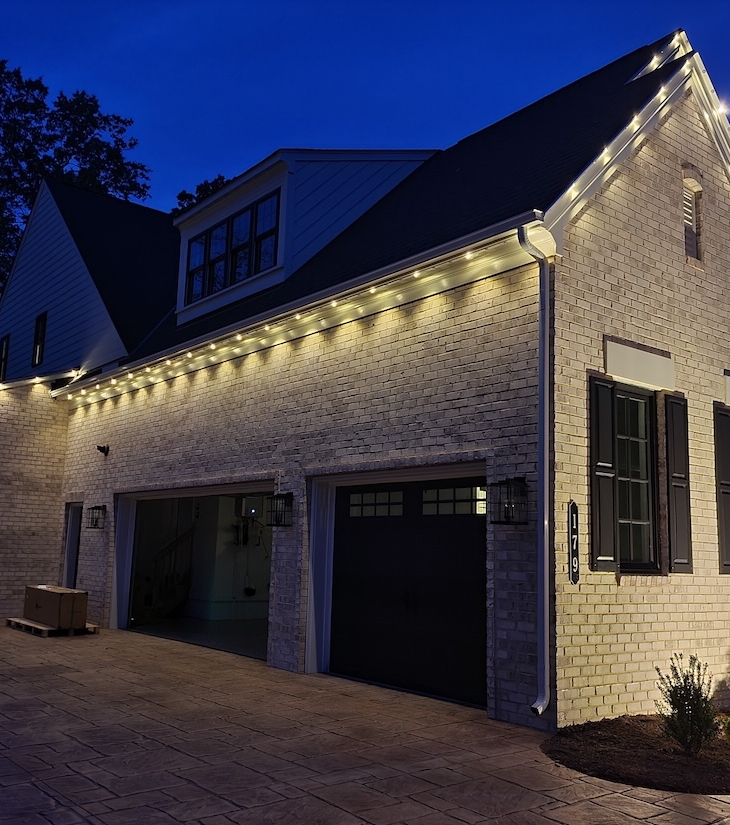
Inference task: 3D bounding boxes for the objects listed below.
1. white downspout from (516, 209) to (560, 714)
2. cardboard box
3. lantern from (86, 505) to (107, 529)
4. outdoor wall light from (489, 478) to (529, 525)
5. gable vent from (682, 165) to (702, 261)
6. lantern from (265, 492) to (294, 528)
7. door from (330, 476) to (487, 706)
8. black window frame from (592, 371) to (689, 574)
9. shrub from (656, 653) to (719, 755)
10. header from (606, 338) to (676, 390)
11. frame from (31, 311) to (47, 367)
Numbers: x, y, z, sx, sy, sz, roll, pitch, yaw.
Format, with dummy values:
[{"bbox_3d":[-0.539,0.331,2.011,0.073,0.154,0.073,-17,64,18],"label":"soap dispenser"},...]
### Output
[{"bbox_3d":[1.391,0.409,6.839,0.320,4.070,0.090,9,-12,-37],"label":"white downspout"},{"bbox_3d":[-4.821,3.019,12.839,0.410,0.500,1.560,9,-12,-38],"label":"cardboard box"},{"bbox_3d":[-4.478,1.750,13.844,0.290,0.380,0.210,9,-12,-38],"label":"lantern"},{"bbox_3d":[1.233,0.766,7.032,0.240,0.380,0.220,9,-12,-37],"label":"outdoor wall light"},{"bbox_3d":[3.378,-2.049,8.620,0.370,0.980,0.100,9,-12,-38],"label":"gable vent"},{"bbox_3d":[-1.003,1.163,9.832,0.240,0.380,0.220,9,-12,-37],"label":"lantern"},{"bbox_3d":[0.465,1.751,8.450,0.080,2.120,2.640,9,-12,-37],"label":"door"},{"bbox_3d":[2.458,0.602,7.475,1.600,1.700,0.140,9,-12,-38],"label":"black window frame"},{"bbox_3d":[2.525,2.286,6.480,0.470,0.760,0.470,9,-12,-37],"label":"shrub"},{"bbox_3d":[2.572,-0.425,7.643,1.100,0.320,0.050,9,-12,-38],"label":"header"},{"bbox_3d":[-7.268,-1.618,18.456,0.100,1.200,0.740,10,-12,-38],"label":"frame"}]

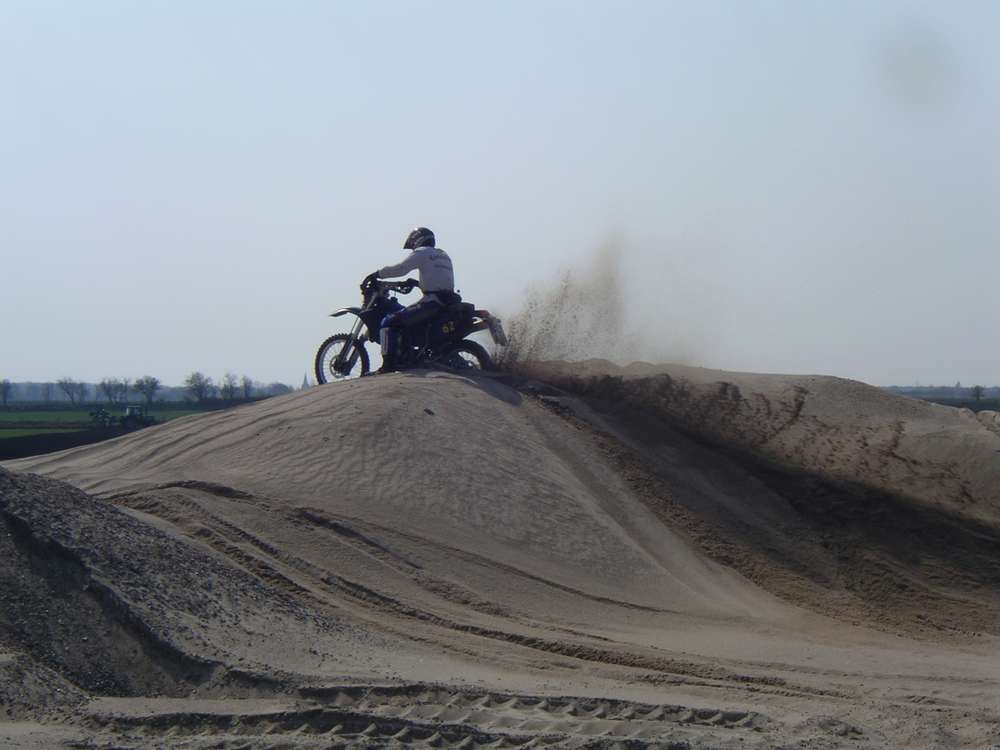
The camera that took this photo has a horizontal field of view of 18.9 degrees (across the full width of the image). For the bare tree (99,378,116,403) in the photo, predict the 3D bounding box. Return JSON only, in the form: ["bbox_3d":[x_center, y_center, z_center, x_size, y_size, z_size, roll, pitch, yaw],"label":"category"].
[{"bbox_3d":[-91.449,3.611,700.000,4.190,5.590,4.070,0,0,0],"label":"bare tree"}]

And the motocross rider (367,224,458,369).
[{"bbox_3d":[-0.878,-0.773,31.600,0.800,1.550,0.760,0,0,31],"label":"motocross rider"}]

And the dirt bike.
[{"bbox_3d":[-0.931,-0.379,31.600,2.220,1.280,0.820,2,1,31],"label":"dirt bike"}]

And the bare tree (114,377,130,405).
[{"bbox_3d":[-87.954,3.611,700.000,3.730,6.520,3.620,0,0,0],"label":"bare tree"}]

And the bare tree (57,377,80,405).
[{"bbox_3d":[-100.536,3.611,700.000,5.590,6.520,5.420,0,0,0],"label":"bare tree"}]

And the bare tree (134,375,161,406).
[{"bbox_3d":[-82.130,3.611,700.000,6.060,7.460,5.880,0,0,0],"label":"bare tree"}]

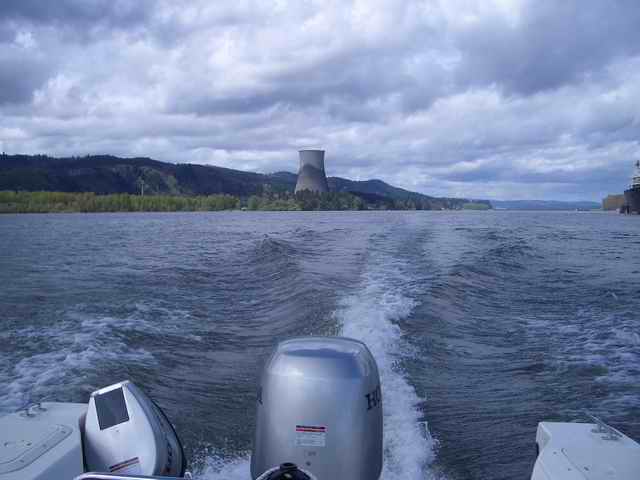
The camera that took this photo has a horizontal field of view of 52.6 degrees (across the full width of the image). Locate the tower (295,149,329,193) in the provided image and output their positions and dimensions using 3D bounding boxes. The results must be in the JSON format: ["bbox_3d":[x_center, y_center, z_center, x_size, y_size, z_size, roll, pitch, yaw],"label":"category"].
[{"bbox_3d":[-22.097,-175.378,1810.000,112.000,152.000,112.000,0,3,0],"label":"tower"}]

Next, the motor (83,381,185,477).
[{"bbox_3d":[-0.632,1.069,2.554,0.360,0.570,1.160,-14,-36,-7],"label":"motor"}]

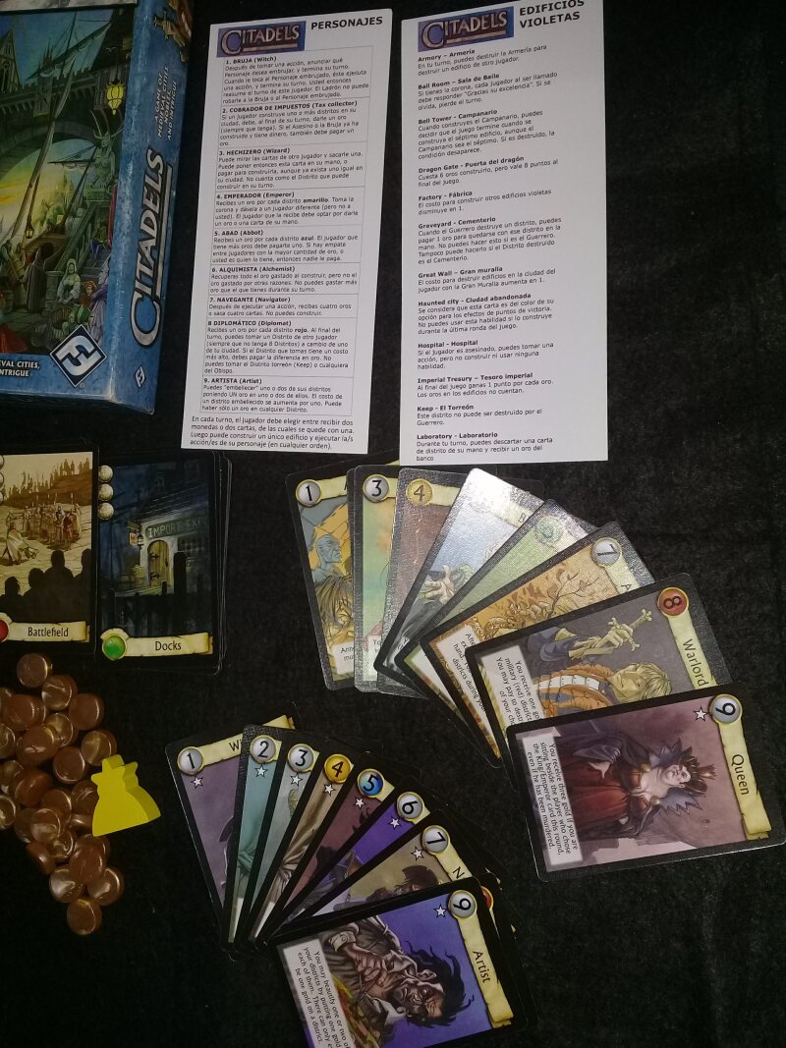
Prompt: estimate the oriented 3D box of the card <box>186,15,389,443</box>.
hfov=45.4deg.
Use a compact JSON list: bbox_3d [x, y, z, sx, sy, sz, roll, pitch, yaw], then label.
[{"bbox_3d":[-0.044,-0.121,0.389,0.081,0.001,0.182,3,87,14],"label":"card"}]

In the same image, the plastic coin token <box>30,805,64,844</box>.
[{"bbox_3d":[-0.139,0.121,0.376,0.014,0.006,0.014,0,80,-6],"label":"plastic coin token"}]

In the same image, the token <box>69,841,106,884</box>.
[{"bbox_3d":[-0.120,0.134,0.371,0.014,0.006,0.014,0,80,2],"label":"token"}]

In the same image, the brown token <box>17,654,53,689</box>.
[{"bbox_3d":[-0.154,0.063,0.403,0.015,0.004,0.015,-1,86,14],"label":"brown token"}]

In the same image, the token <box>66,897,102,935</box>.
[{"bbox_3d":[-0.128,0.164,0.391,0.015,0.004,0.015,-1,86,14],"label":"token"}]

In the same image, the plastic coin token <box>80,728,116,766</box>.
[{"bbox_3d":[-0.123,0.094,0.394,0.015,0.004,0.015,-1,86,14],"label":"plastic coin token"}]

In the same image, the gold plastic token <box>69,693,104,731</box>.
[{"bbox_3d":[-0.124,0.076,0.380,0.014,0.006,0.014,0,87,12],"label":"gold plastic token"}]

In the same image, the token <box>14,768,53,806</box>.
[{"bbox_3d":[-0.145,0.107,0.379,0.014,0.006,0.014,0,100,10],"label":"token"}]

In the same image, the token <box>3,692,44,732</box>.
[{"bbox_3d":[-0.148,0.076,0.379,0.014,0.006,0.014,0,82,12],"label":"token"}]

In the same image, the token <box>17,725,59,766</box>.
[{"bbox_3d":[-0.141,0.088,0.374,0.014,0.006,0.014,0,56,-13],"label":"token"}]

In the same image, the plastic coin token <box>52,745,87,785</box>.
[{"bbox_3d":[-0.136,0.102,0.395,0.015,0.004,0.015,0,82,1],"label":"plastic coin token"}]

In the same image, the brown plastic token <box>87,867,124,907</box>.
[{"bbox_3d":[-0.119,0.150,0.389,0.015,0.004,0.015,-1,86,14],"label":"brown plastic token"}]

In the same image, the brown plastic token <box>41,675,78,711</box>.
[{"bbox_3d":[-0.136,0.069,0.383,0.014,0.006,0.014,0,85,10],"label":"brown plastic token"}]

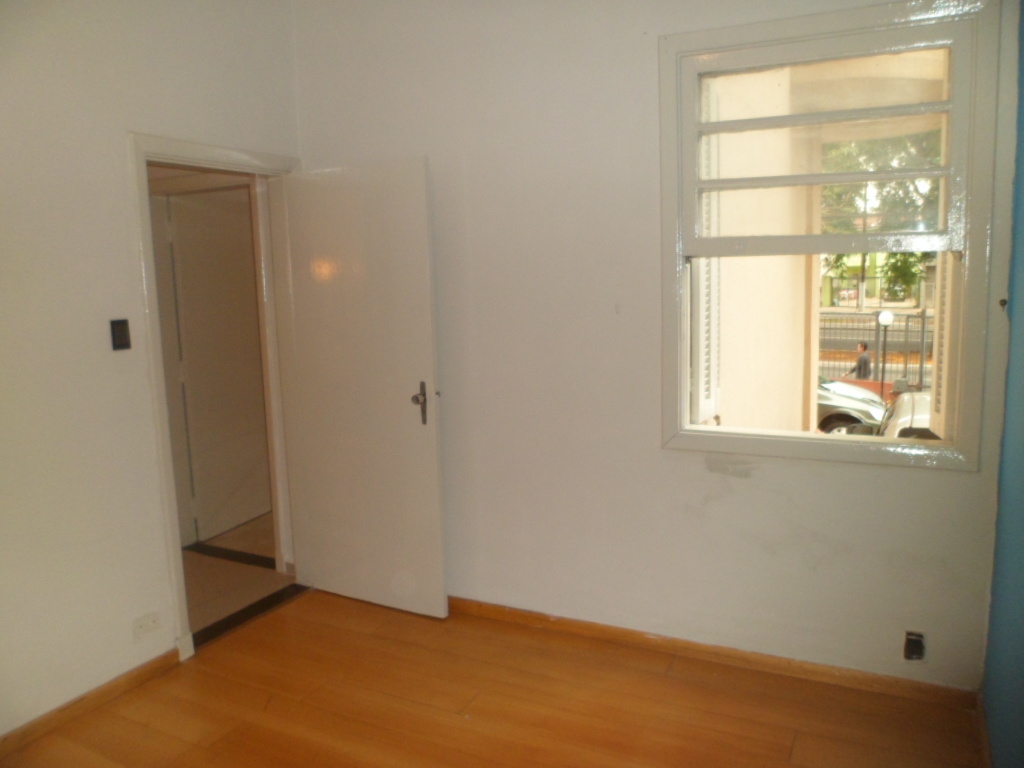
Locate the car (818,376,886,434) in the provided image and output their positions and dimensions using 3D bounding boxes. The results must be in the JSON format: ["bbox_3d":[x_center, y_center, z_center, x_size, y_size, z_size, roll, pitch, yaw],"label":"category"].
[{"bbox_3d":[5.164,0.252,14.860,3.950,1.500,1.680,3,9,32],"label":"car"}]

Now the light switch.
[{"bbox_3d":[-1.491,-0.187,2.937,0.012,0.117,0.078,2,9,26],"label":"light switch"}]

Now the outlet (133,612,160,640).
[{"bbox_3d":[-1.465,0.973,3.088,0.012,0.080,0.120,2,9,26],"label":"outlet"}]

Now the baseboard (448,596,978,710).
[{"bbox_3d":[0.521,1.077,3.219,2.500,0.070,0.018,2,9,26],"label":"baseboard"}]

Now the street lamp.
[{"bbox_3d":[7.433,-0.294,15.360,0.300,2.320,0.300,3,9,32],"label":"street lamp"}]

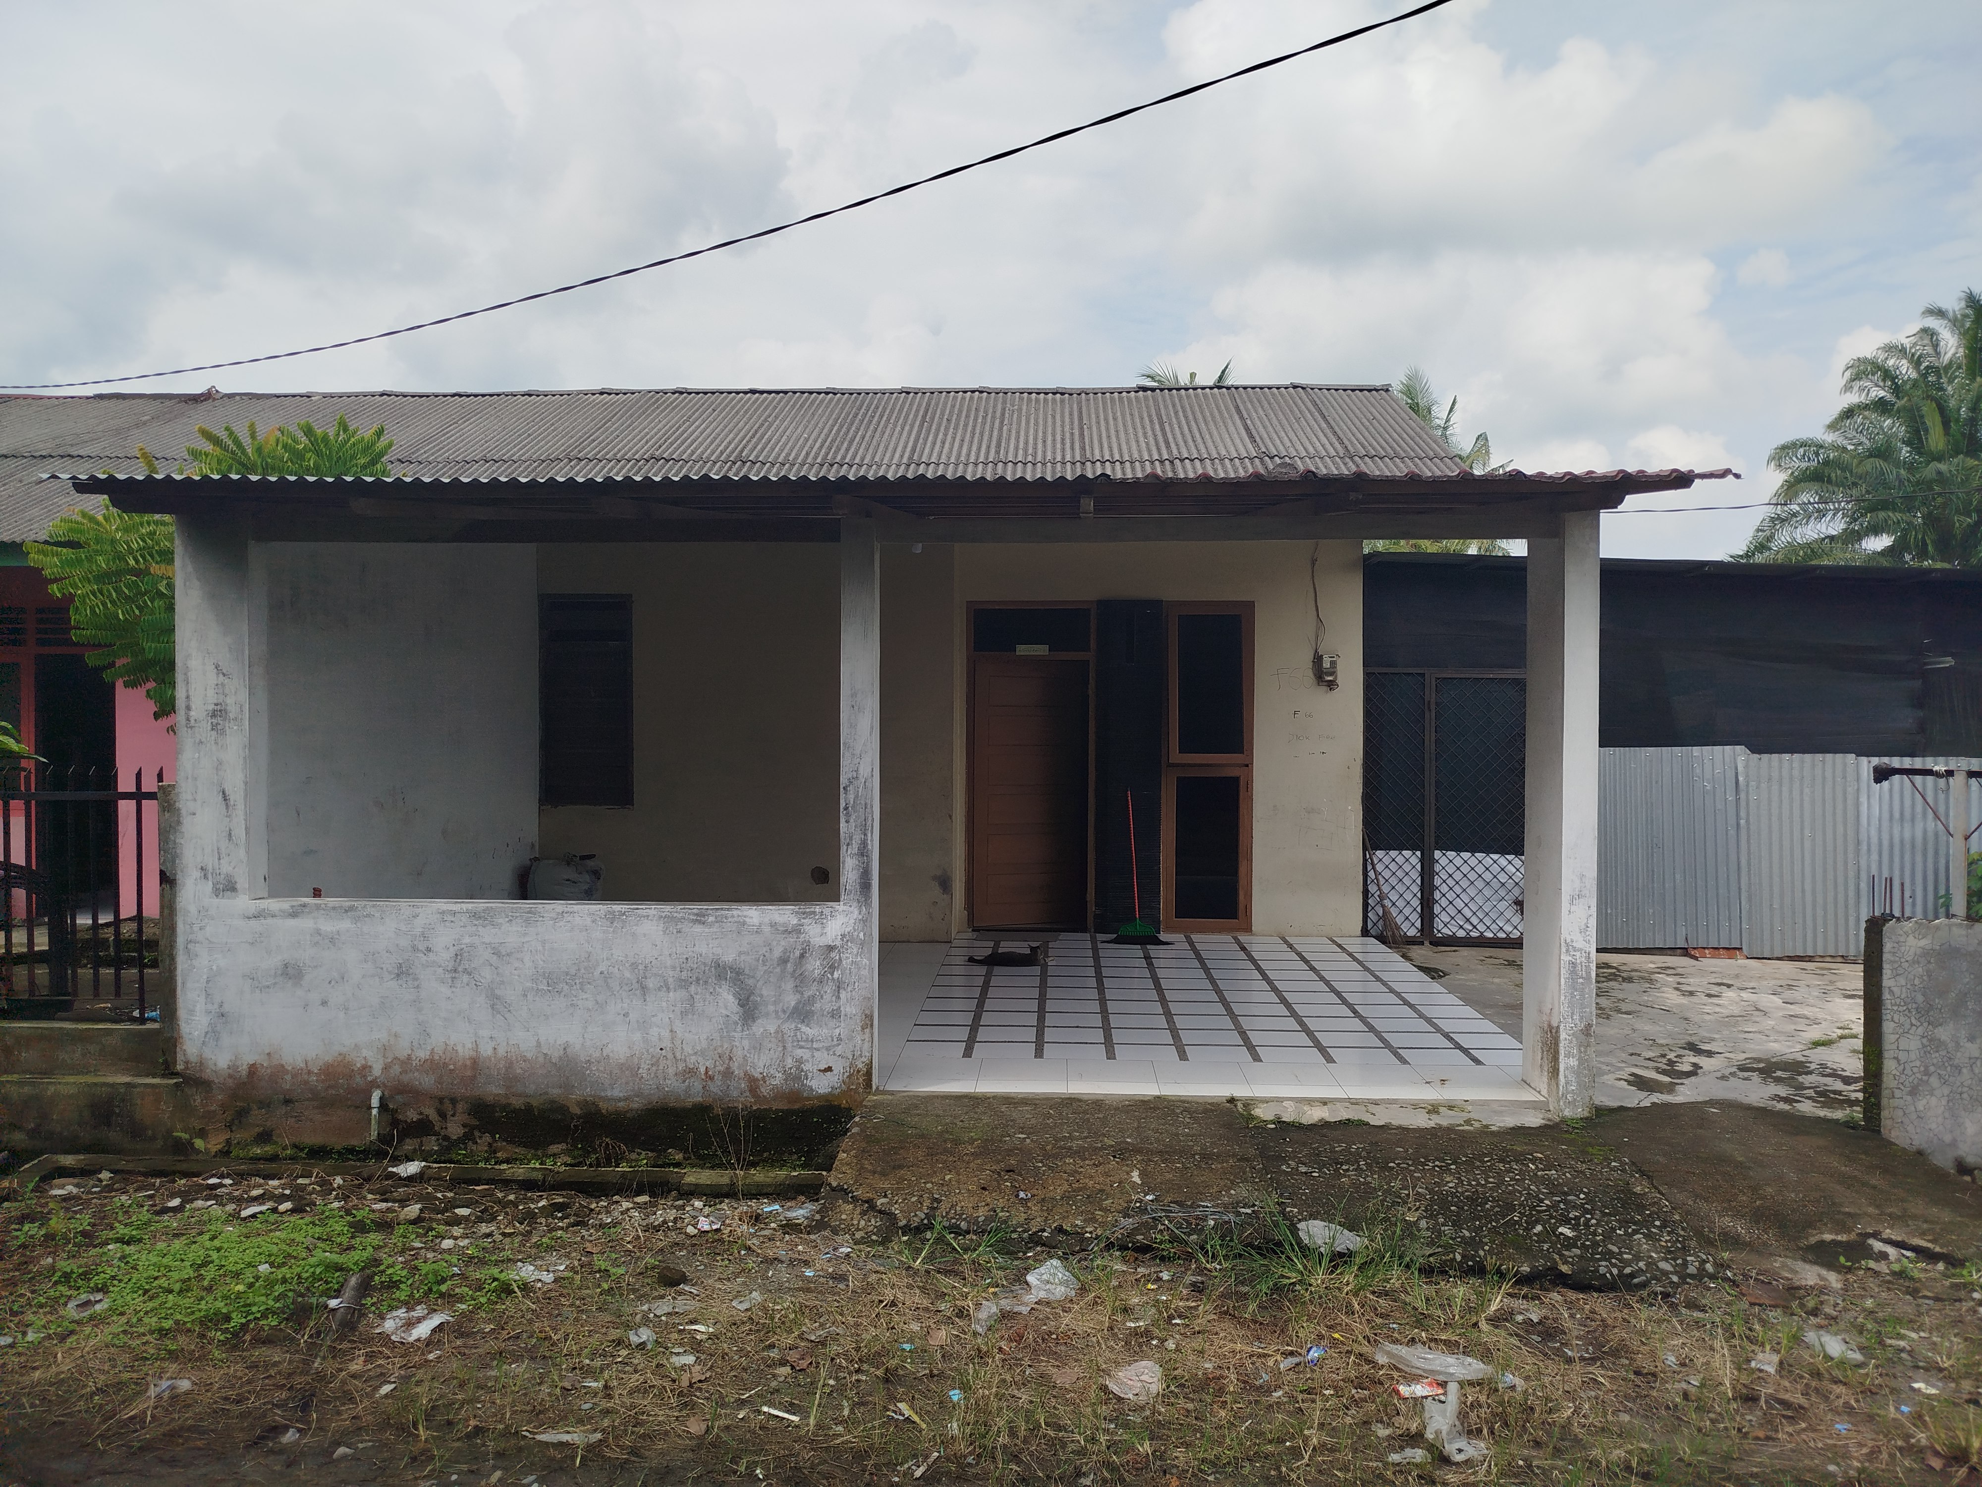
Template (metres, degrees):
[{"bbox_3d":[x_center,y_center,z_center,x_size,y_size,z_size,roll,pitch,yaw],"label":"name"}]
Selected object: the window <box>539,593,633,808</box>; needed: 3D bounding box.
[{"bbox_3d":[-2.912,-0.312,9.937,0.690,1.530,0.090,0,1,3],"label":"window"}]

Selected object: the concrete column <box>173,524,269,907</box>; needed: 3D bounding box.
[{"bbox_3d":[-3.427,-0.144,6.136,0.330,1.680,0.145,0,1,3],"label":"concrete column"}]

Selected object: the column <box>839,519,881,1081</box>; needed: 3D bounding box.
[{"bbox_3d":[-0.570,0.267,5.997,0.148,2.450,0.146,0,1,3],"label":"column"}]

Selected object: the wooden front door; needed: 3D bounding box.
[{"bbox_3d":[0.311,0.377,10.308,0.870,2.030,0.060,0,1,3],"label":"wooden front door"}]

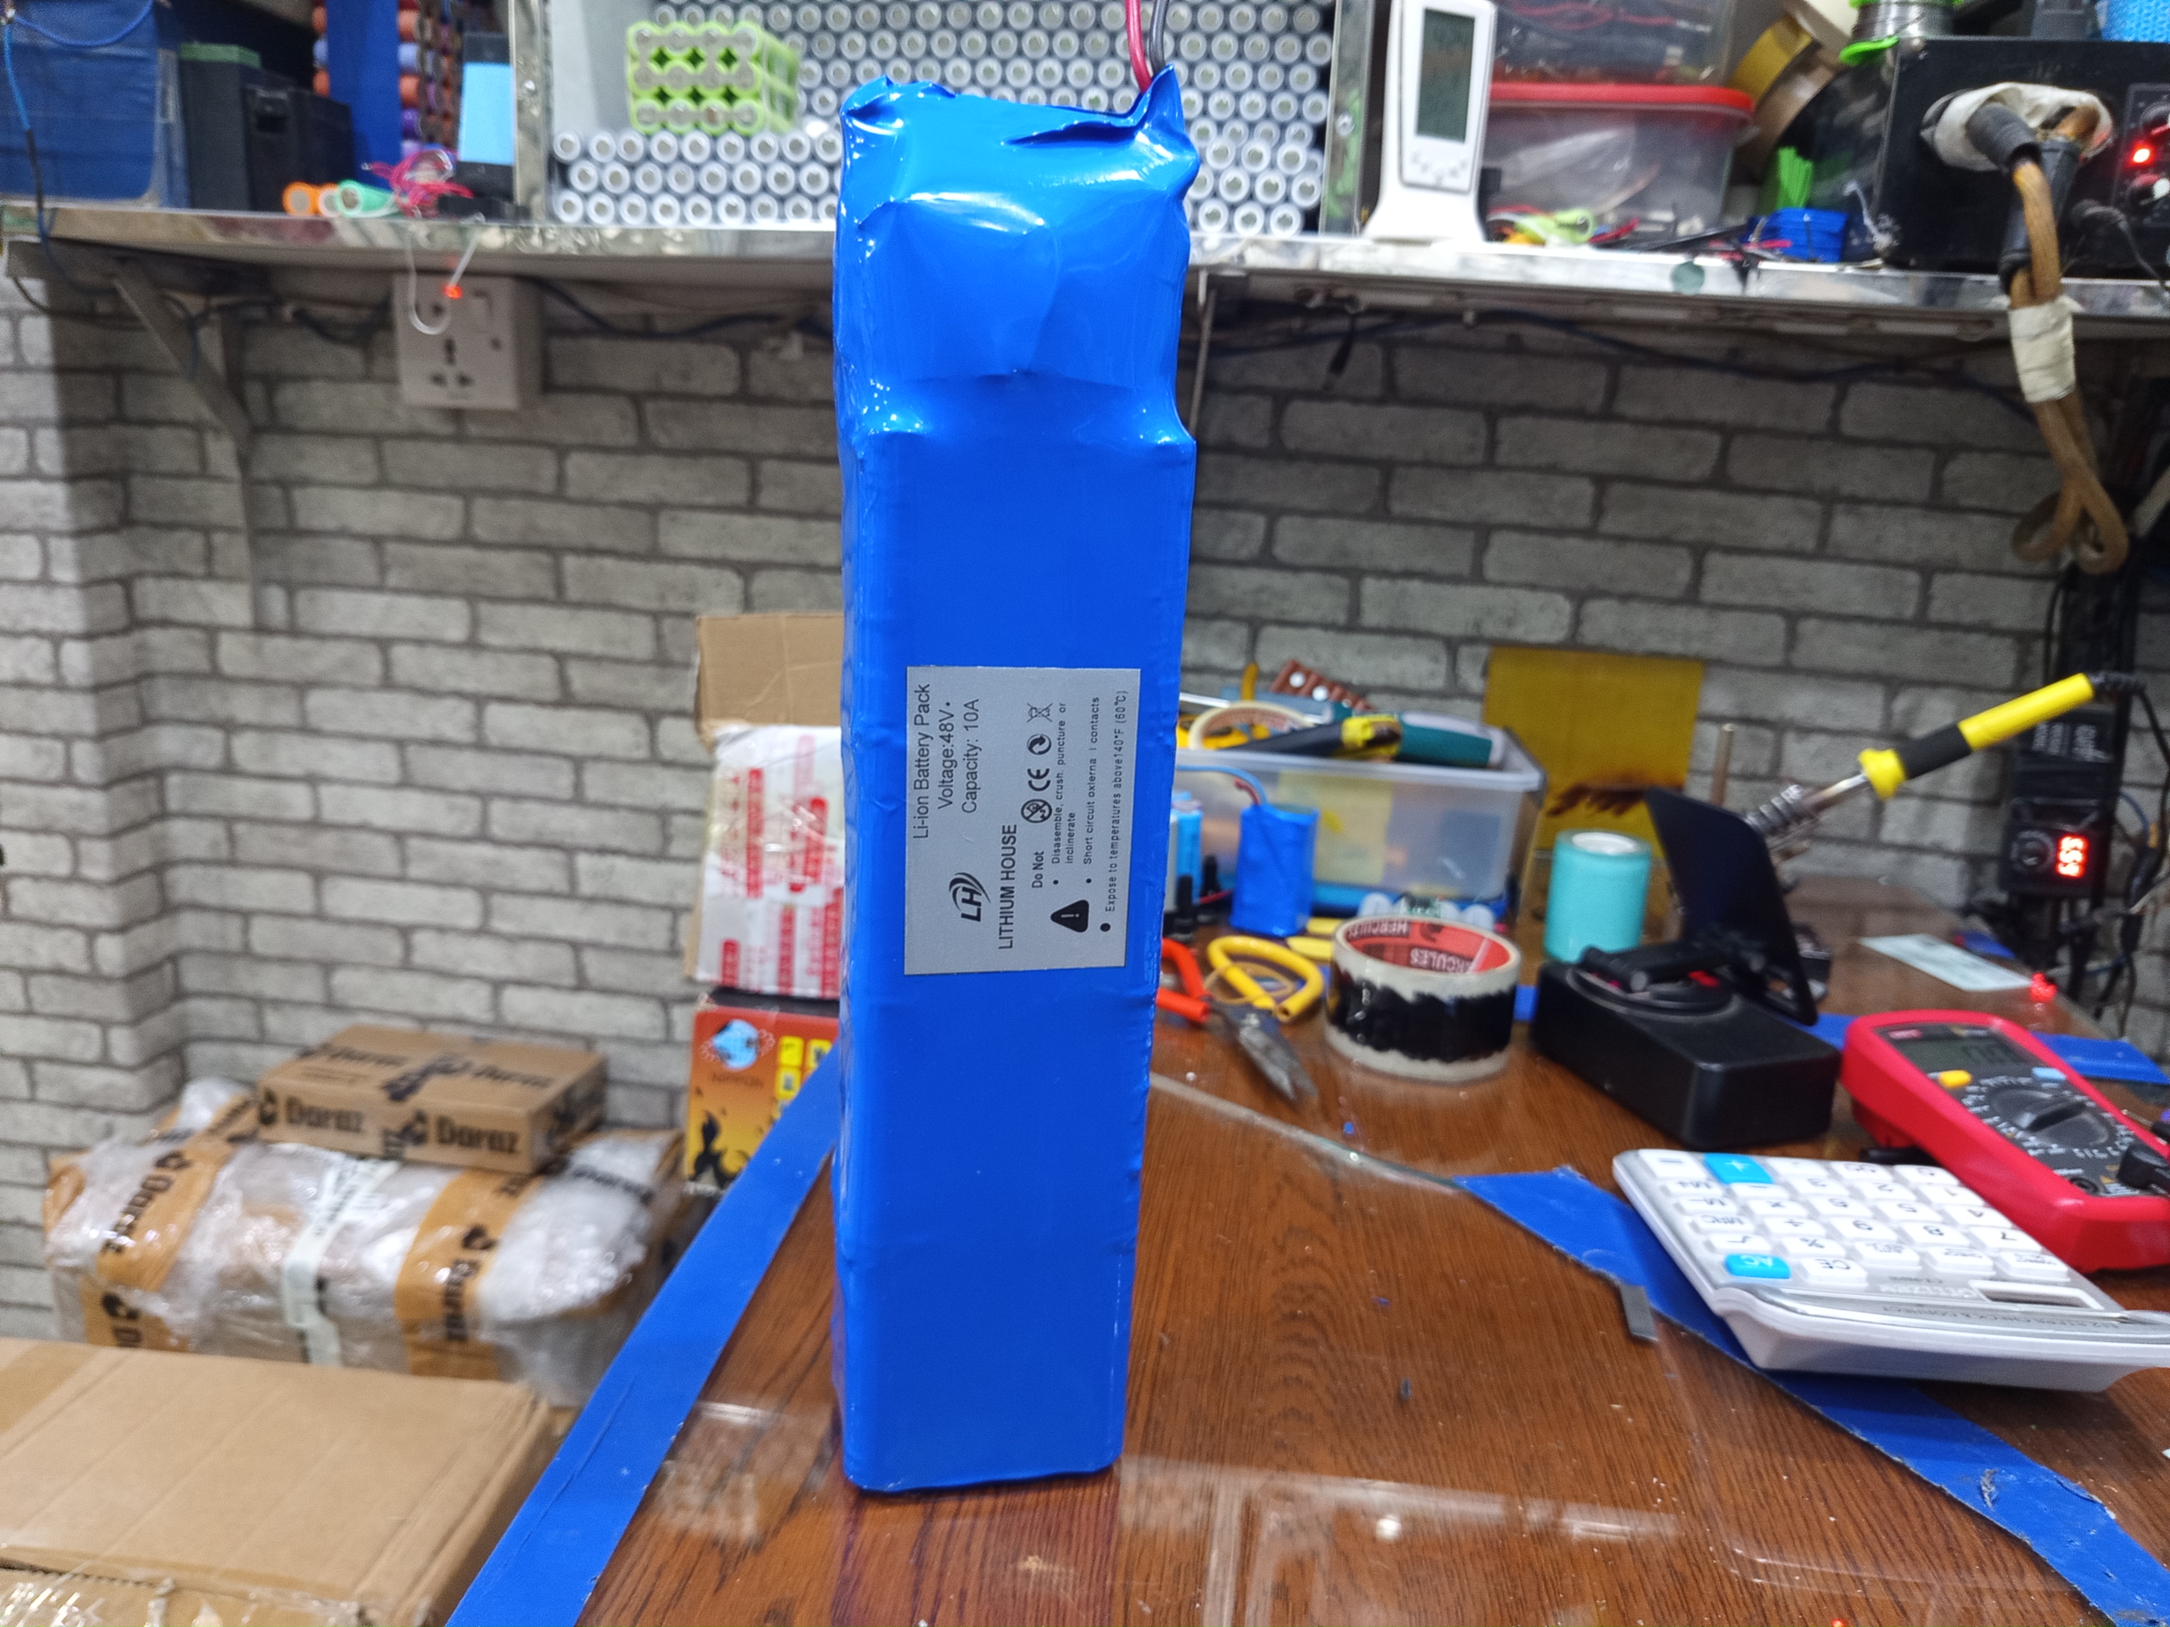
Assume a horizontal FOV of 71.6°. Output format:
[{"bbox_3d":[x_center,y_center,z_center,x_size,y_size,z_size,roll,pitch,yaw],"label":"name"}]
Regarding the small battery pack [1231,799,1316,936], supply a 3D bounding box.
[{"bbox_3d":[0.102,0.029,0.821,0.037,0.069,0.021,7,15,14],"label":"small battery pack"}]

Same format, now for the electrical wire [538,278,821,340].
[{"bbox_3d":[-0.272,-0.335,1.007,0.201,0.039,0.030,6,15,8],"label":"electrical wire"}]

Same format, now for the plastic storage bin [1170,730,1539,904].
[{"bbox_3d":[0.146,-0.011,0.954,0.260,0.083,0.145,6,15,8],"label":"plastic storage bin"}]

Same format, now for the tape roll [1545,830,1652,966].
[{"bbox_3d":[0.279,0.045,0.819,0.050,0.060,0.050,4,15,0],"label":"tape roll"}]

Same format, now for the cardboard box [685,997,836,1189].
[{"bbox_3d":[-0.205,0.197,1.106,0.140,0.128,0.100,5,15,6],"label":"cardboard box"}]

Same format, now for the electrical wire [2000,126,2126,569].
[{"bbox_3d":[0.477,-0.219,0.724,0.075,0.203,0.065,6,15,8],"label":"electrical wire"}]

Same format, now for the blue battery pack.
[{"bbox_3d":[-0.024,0.002,0.380,0.072,0.328,0.072,1,15,-9],"label":"blue battery pack"}]

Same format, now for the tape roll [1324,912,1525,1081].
[{"bbox_3d":[0.151,0.081,0.673,0.081,0.049,0.081,4,15,0],"label":"tape roll"}]

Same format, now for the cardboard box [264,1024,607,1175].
[{"bbox_3d":[-0.475,0.207,1.104,0.208,0.045,0.109,6,15,8],"label":"cardboard box"}]

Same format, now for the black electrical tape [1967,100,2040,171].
[{"bbox_3d":[0.425,-0.312,0.695,0.019,0.037,0.019,-24,-28,0],"label":"black electrical tape"}]

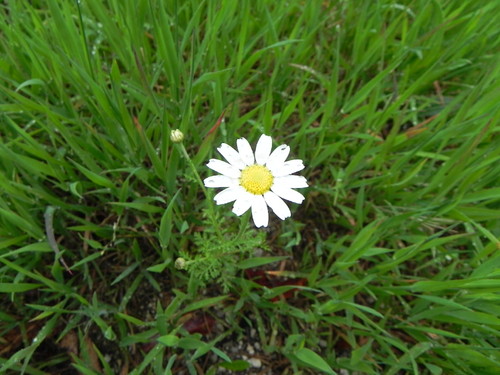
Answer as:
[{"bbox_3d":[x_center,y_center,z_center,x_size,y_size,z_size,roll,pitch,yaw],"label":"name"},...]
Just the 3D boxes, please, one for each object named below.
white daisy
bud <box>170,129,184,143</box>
[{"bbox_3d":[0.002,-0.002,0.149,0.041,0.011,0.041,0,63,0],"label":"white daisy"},{"bbox_3d":[-0.032,-0.023,0.165,0.006,0.006,0.006,-9,50,11],"label":"bud"}]

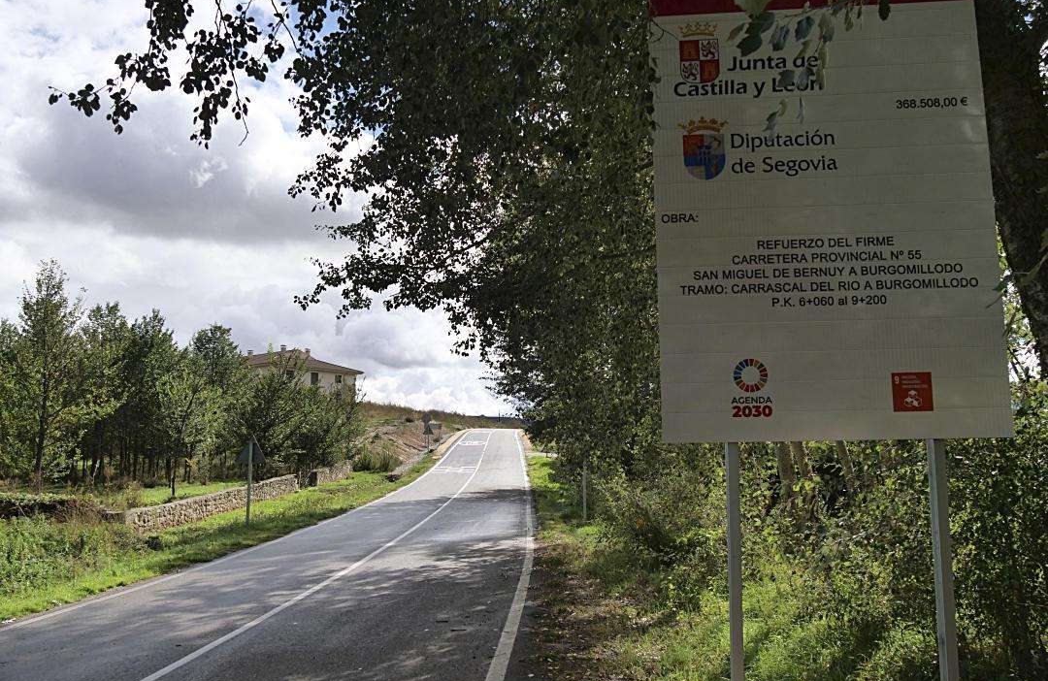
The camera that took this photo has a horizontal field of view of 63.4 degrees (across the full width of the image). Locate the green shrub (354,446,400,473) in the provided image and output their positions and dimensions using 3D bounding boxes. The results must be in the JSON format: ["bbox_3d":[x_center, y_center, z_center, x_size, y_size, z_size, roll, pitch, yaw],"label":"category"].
[{"bbox_3d":[-7.804,6.362,45.000,2.400,1.380,2.000,-1,-8,0],"label":"green shrub"}]

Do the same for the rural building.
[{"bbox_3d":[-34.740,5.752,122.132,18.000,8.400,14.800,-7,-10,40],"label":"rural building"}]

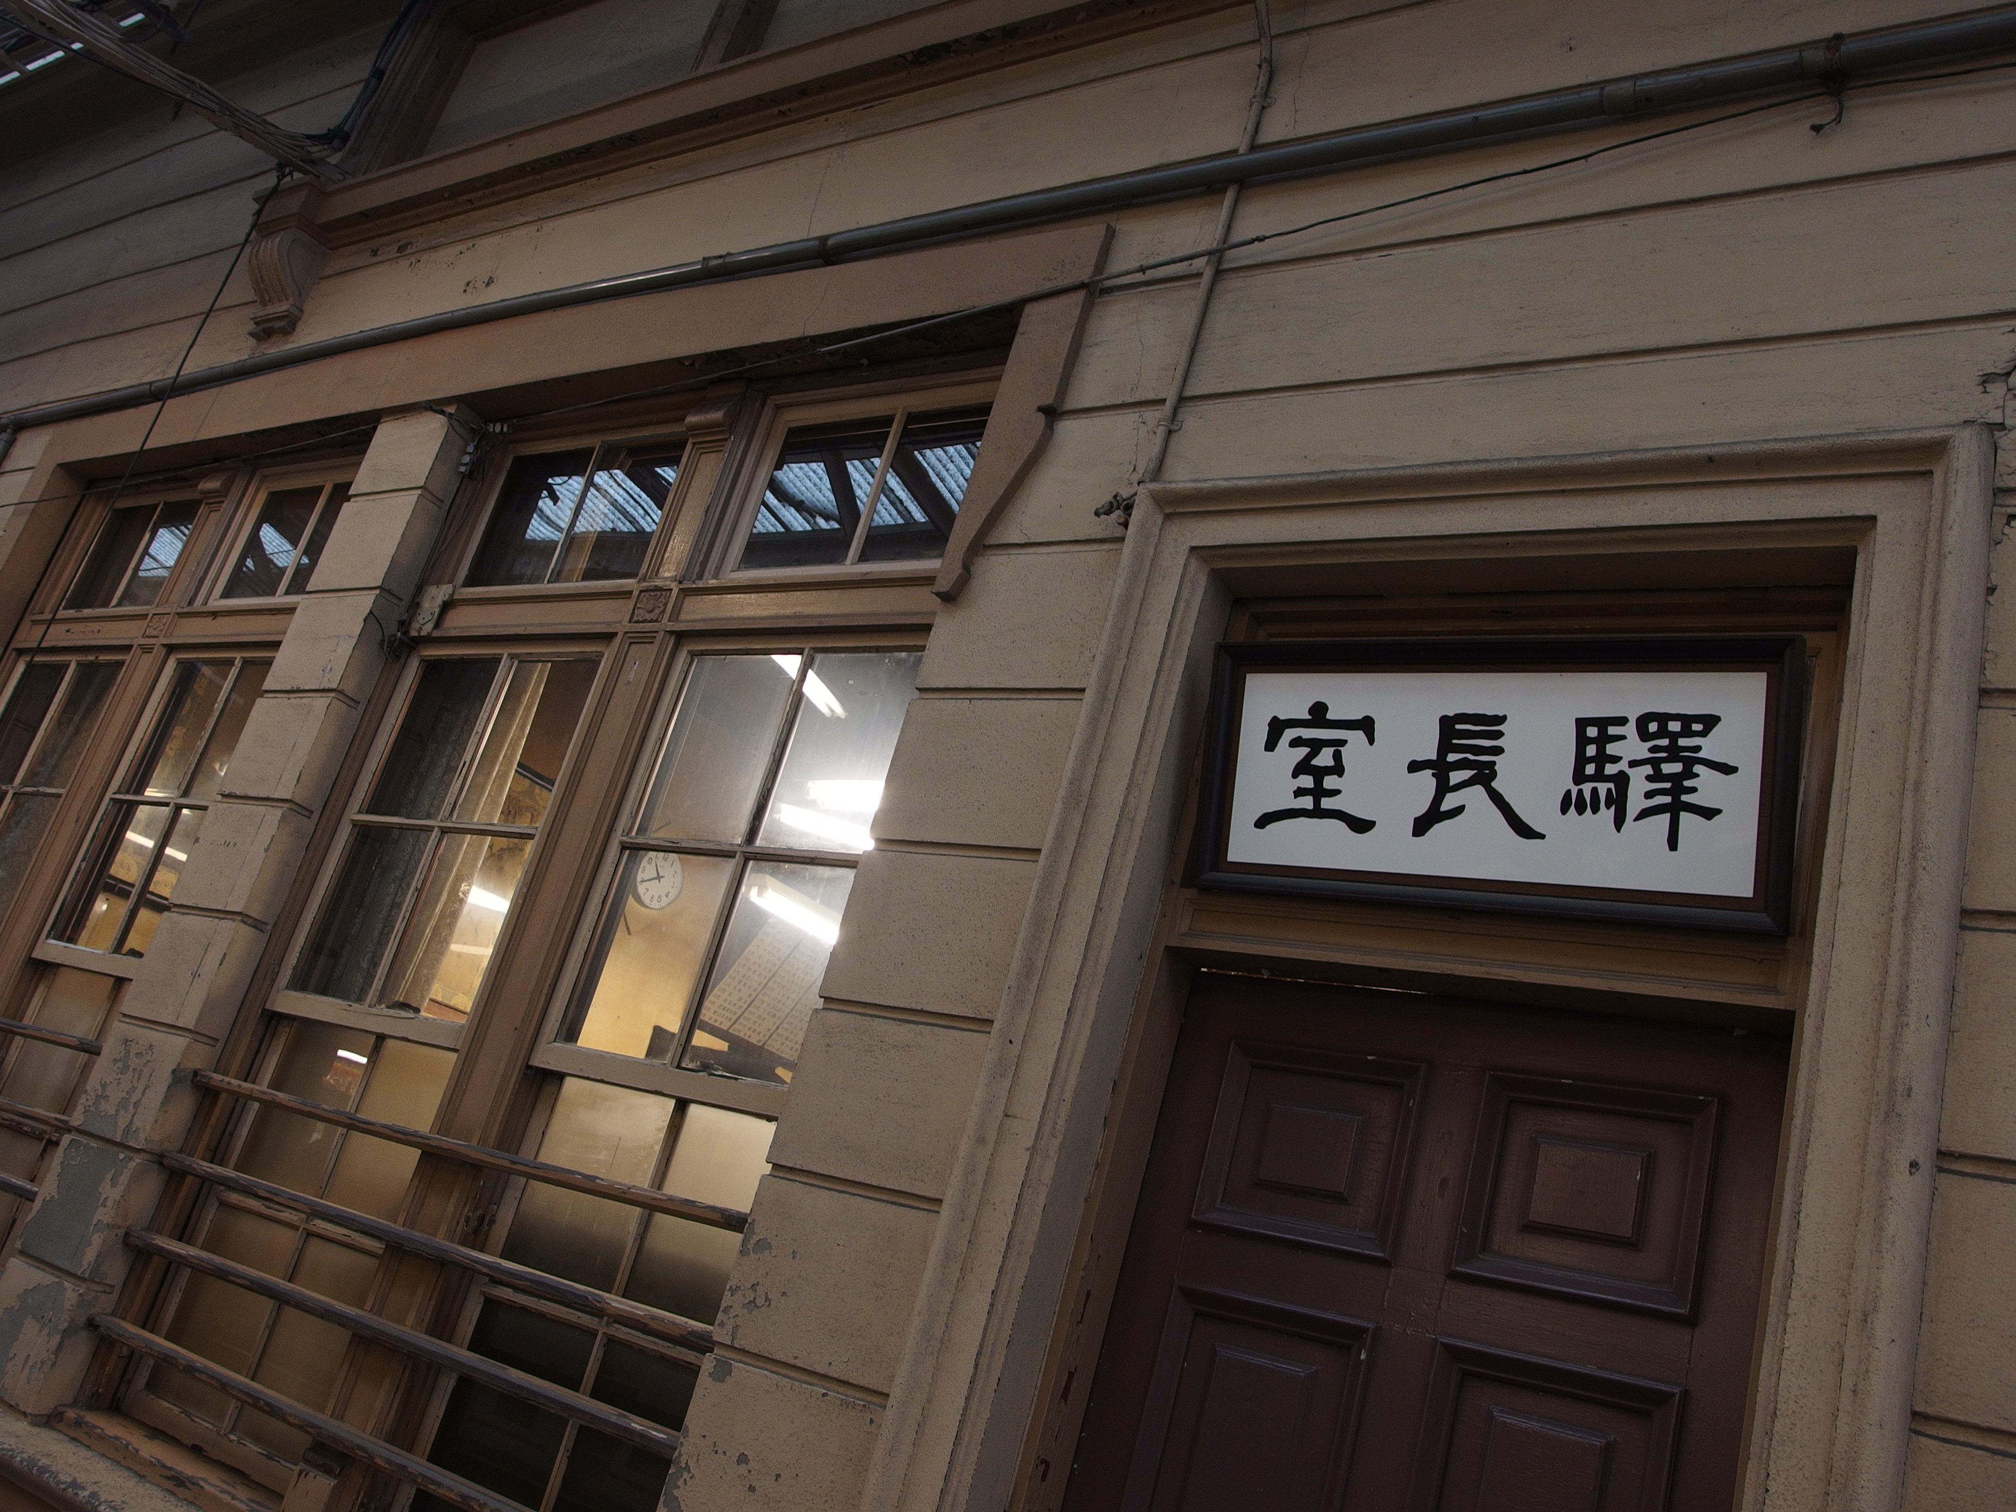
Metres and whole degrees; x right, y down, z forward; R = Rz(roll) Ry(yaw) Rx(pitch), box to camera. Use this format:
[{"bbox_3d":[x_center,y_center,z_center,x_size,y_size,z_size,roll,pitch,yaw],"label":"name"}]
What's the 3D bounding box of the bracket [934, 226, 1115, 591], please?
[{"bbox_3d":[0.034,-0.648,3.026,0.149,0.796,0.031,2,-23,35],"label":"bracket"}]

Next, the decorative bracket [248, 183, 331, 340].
[{"bbox_3d":[-2.214,-1.492,4.947,0.275,0.426,0.165,2,-23,35],"label":"decorative bracket"}]

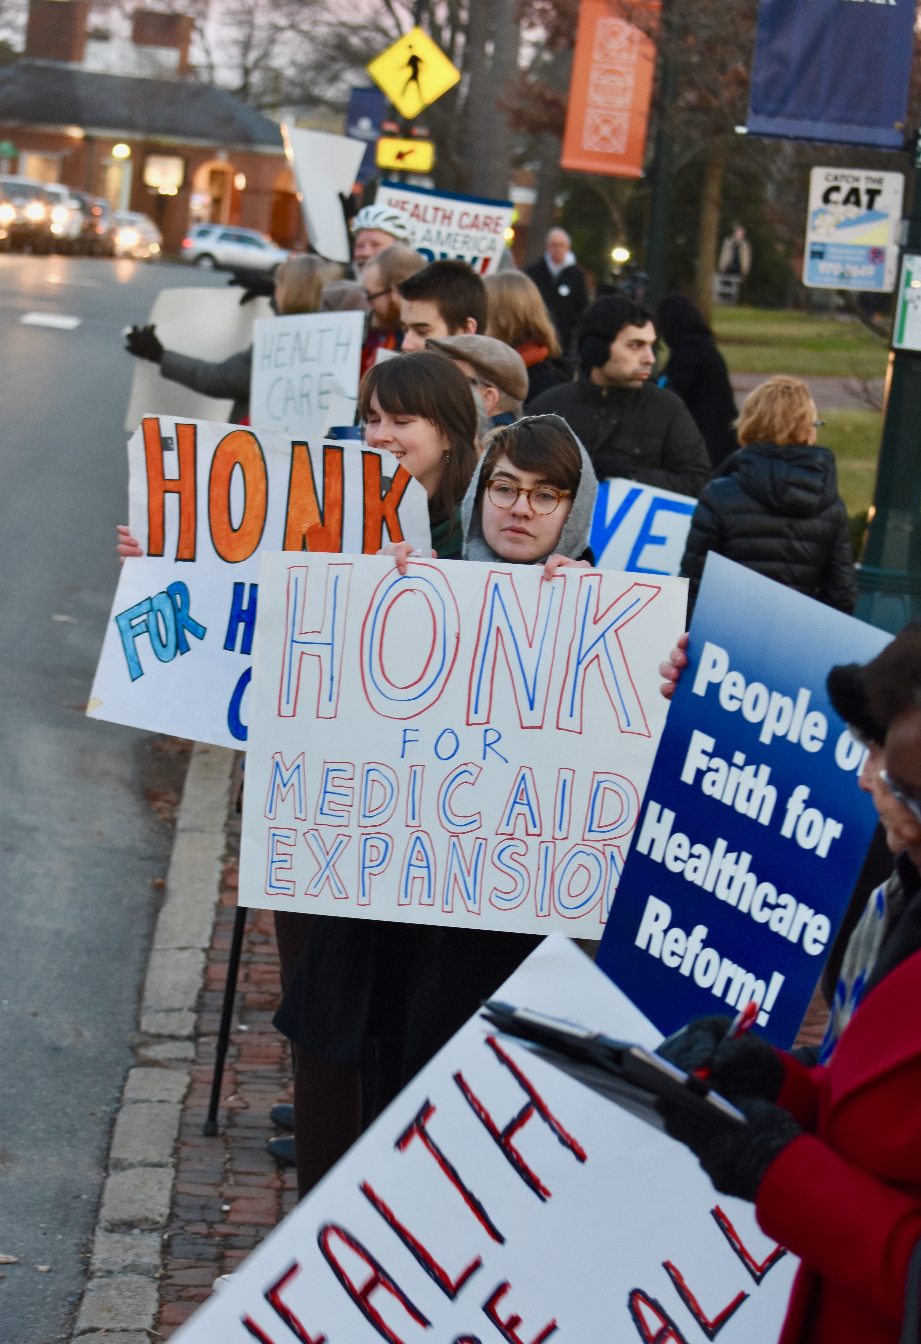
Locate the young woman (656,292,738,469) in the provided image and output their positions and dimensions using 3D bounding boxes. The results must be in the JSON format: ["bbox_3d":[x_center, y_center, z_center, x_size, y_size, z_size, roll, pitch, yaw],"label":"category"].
[{"bbox_3d":[0.982,-0.873,18.094,0.380,1.660,0.460,9,8,31],"label":"young woman"}]

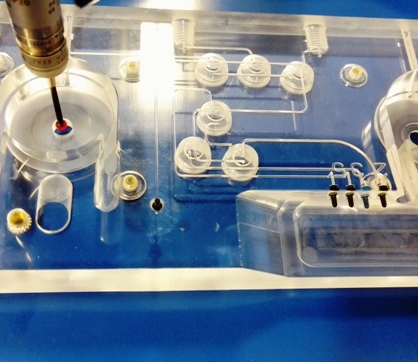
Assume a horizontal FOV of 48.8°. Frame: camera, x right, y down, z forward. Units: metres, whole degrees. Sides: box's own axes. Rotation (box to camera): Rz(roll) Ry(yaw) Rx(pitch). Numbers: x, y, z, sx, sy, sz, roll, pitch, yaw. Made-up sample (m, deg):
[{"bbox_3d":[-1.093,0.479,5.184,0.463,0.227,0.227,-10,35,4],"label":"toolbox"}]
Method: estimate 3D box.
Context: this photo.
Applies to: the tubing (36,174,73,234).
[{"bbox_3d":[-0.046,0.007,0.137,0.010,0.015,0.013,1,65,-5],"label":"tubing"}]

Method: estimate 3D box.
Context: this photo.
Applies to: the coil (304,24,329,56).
[{"bbox_3d":[0.040,-0.052,0.170,0.008,0.008,0.009,1,65,-5],"label":"coil"}]

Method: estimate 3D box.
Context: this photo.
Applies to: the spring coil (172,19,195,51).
[{"bbox_3d":[-0.009,-0.053,0.166,0.008,0.008,0.009,1,65,-5],"label":"spring coil"}]

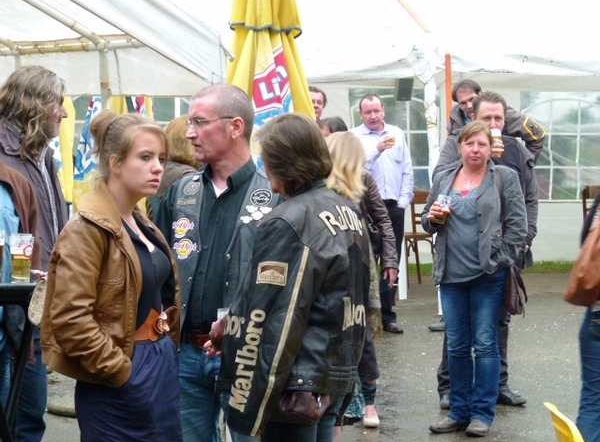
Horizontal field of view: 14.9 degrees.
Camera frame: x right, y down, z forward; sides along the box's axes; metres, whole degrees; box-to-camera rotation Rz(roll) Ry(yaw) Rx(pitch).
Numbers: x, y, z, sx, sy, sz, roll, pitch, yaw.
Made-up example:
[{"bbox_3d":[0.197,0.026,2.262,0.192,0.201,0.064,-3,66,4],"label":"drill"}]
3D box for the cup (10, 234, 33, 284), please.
[{"bbox_3d":[-0.854,0.118,7.017,0.075,0.154,0.075,0,3,0],"label":"cup"}]

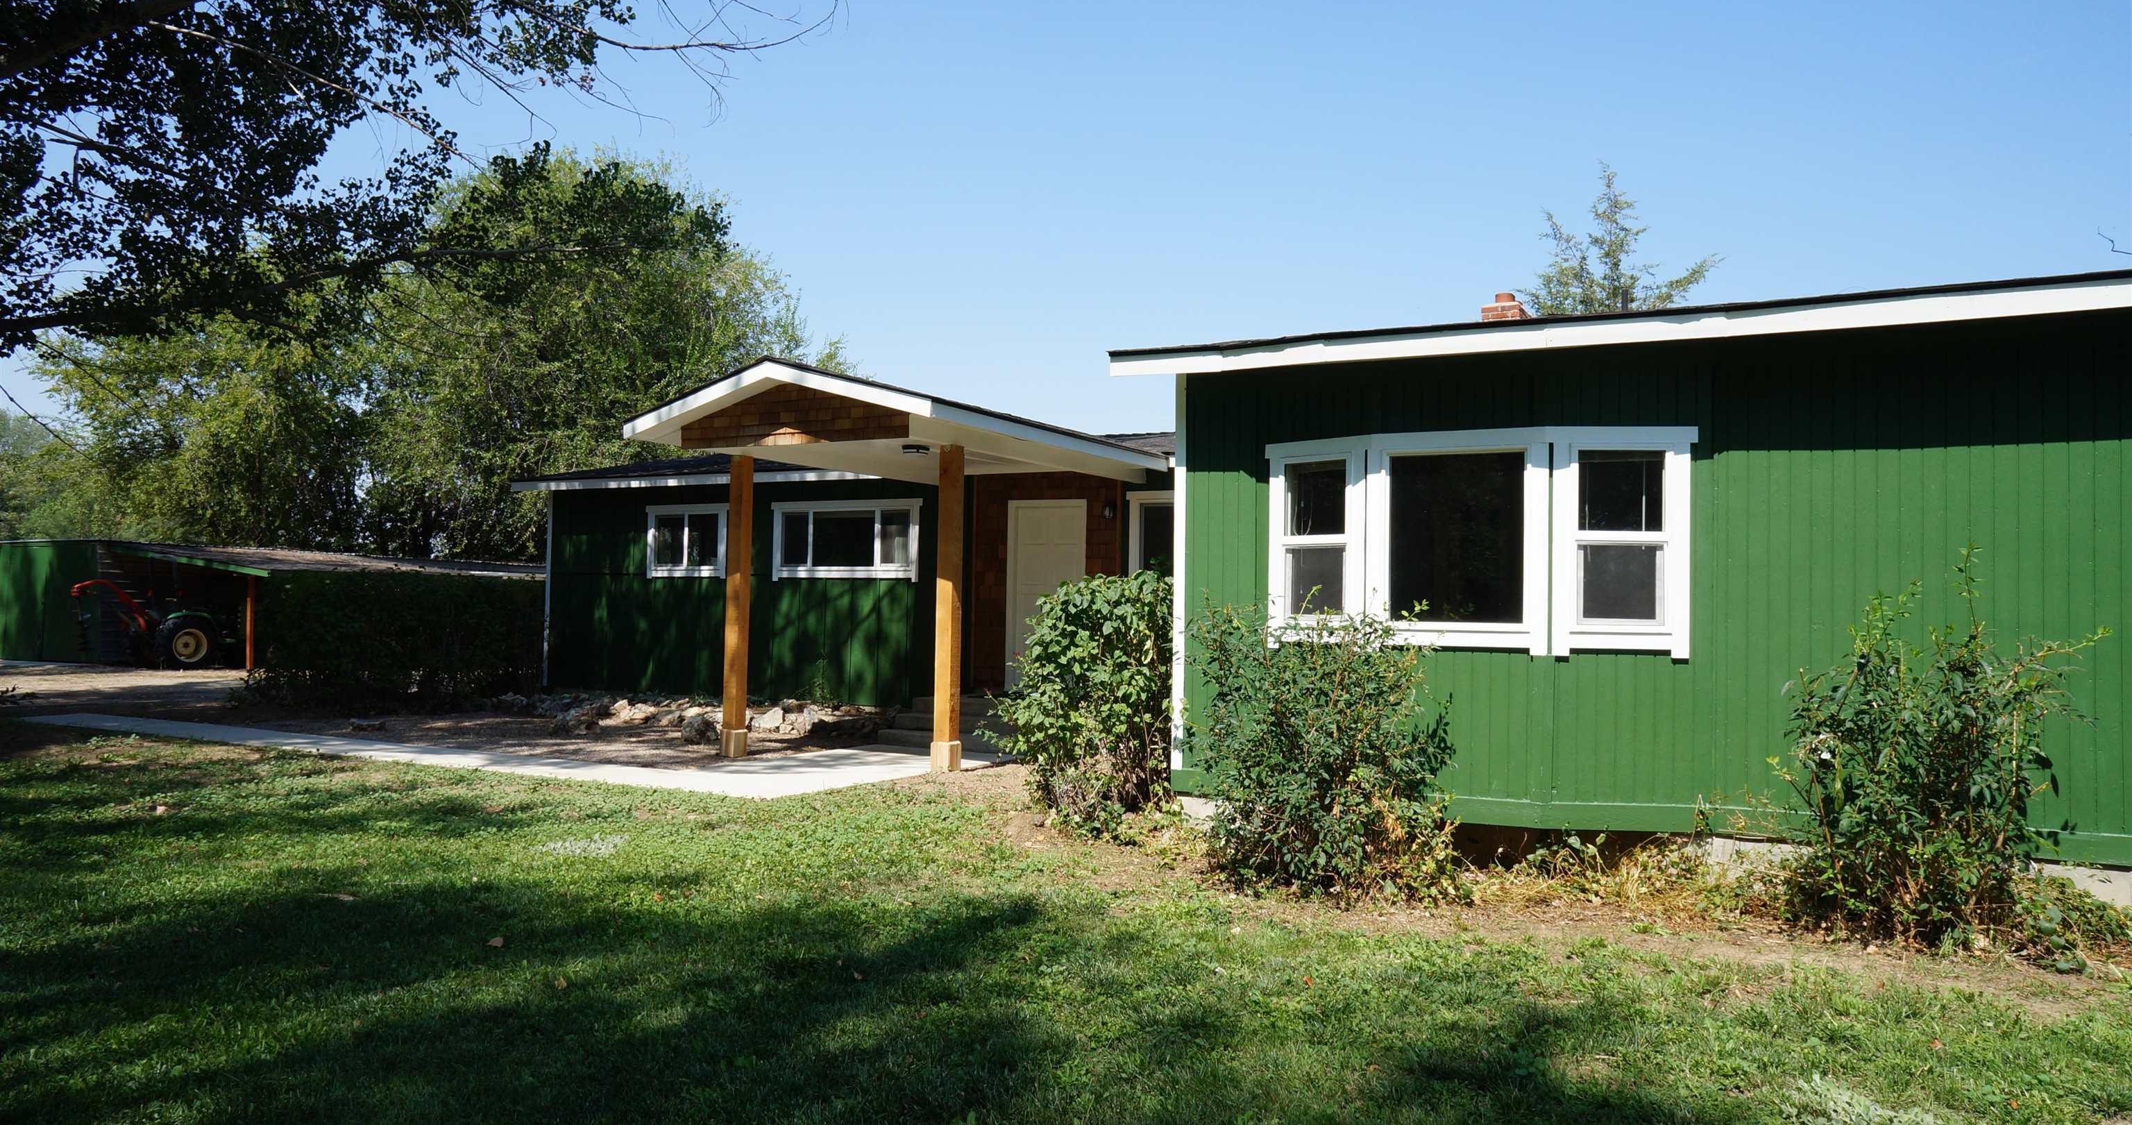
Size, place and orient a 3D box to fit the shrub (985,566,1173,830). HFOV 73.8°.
[{"bbox_3d":[0.187,0.882,9.650,1.200,1.630,1.200,0,-2,28],"label":"shrub"}]

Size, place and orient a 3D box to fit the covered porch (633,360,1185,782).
[{"bbox_3d":[-1.306,0.122,13.502,3.150,3.350,4.800,0,-2,28],"label":"covered porch"}]

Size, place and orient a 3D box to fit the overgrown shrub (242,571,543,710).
[{"bbox_3d":[-8.854,0.984,18.700,3.600,1.720,1.500,2,-2,-26],"label":"overgrown shrub"}]

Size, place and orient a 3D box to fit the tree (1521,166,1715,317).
[{"bbox_3d":[9.695,-2.230,25.000,4.400,9.200,4.400,0,-2,28],"label":"tree"}]

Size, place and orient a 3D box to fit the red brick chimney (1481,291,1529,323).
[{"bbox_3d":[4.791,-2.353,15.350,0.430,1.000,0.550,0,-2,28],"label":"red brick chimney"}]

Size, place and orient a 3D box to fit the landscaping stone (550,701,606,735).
[{"bbox_3d":[-5.063,1.591,14.750,0.560,0.340,0.450,0,-2,28],"label":"landscaping stone"}]

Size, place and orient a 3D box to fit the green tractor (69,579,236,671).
[{"bbox_3d":[-16.930,1.089,27.100,1.500,1.850,3.900,0,-2,28],"label":"green tractor"}]

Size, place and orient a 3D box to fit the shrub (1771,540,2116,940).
[{"bbox_3d":[3.990,0.818,6.570,1.250,1.650,1.120,0,-2,28],"label":"shrub"}]

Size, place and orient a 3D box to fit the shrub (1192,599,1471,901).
[{"bbox_3d":[1.394,0.888,7.450,1.220,1.500,1.150,0,-2,28],"label":"shrub"}]

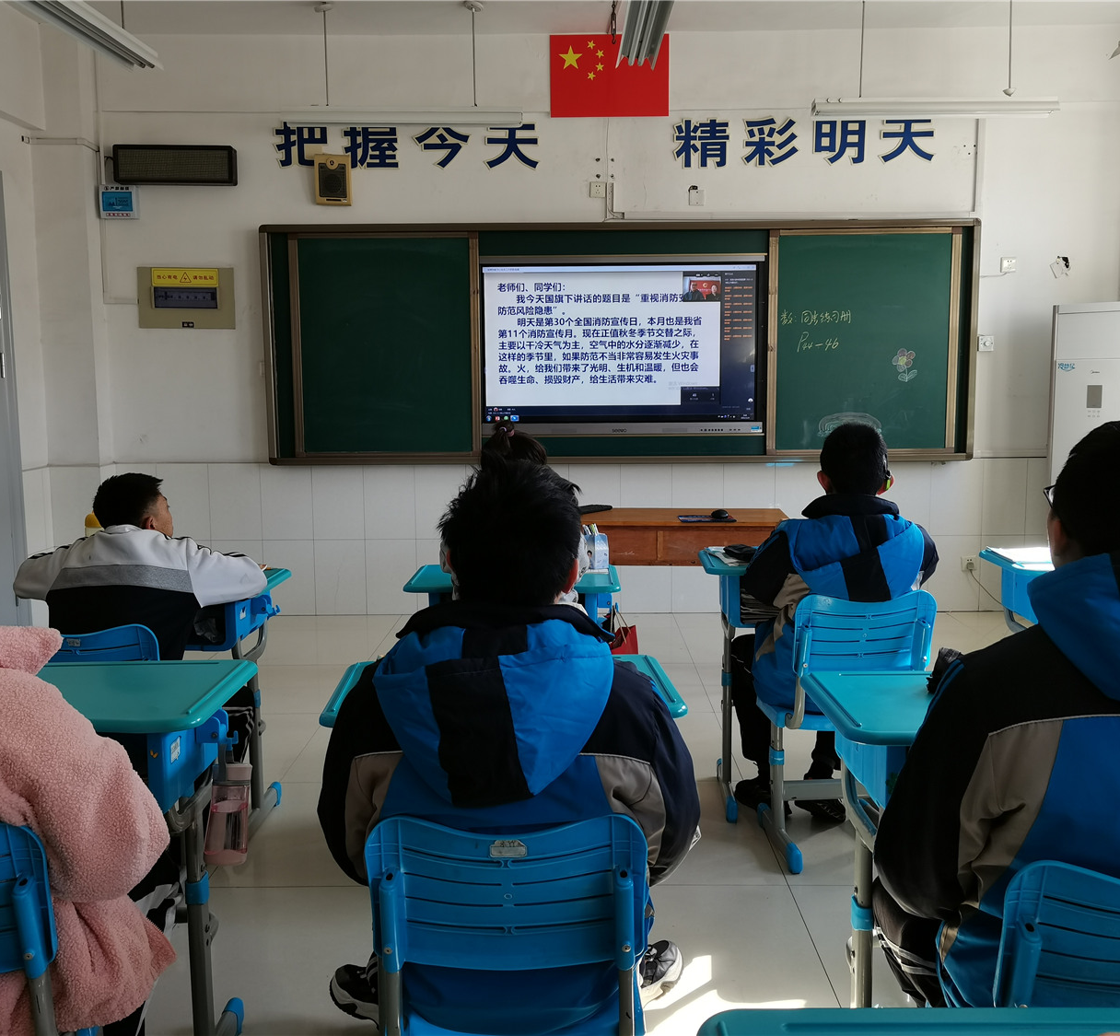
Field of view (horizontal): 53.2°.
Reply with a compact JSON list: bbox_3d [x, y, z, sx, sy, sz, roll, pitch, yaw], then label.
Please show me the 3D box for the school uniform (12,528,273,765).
[{"bbox_3d":[-1.167,0.387,3.157,0.700,0.780,0.560,0,7,1],"label":"school uniform"}]

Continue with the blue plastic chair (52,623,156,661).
[{"bbox_3d":[-1.173,0.619,3.023,0.400,0.770,0.460,0,7,1],"label":"blue plastic chair"}]

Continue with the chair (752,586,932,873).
[{"bbox_3d":[0.834,0.573,3.283,0.410,0.800,0.480,0,7,1],"label":"chair"}]

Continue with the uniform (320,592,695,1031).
[{"bbox_3d":[-0.074,0.405,1.802,0.570,0.640,0.480,0,7,1],"label":"uniform"}]

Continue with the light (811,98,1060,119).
[{"bbox_3d":[1.885,-2.069,5.593,1.230,0.085,0.130,0,7,1],"label":"light"}]

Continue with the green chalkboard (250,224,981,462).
[{"bbox_3d":[0.337,-0.982,6.344,4.020,1.340,0.110,0,7,1],"label":"green chalkboard"}]

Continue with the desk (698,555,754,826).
[{"bbox_3d":[0.811,0.524,3.781,0.650,0.775,0.500,0,7,1],"label":"desk"}]

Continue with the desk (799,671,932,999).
[{"bbox_3d":[0.816,0.715,2.117,0.660,0.770,0.410,0,7,2],"label":"desk"}]

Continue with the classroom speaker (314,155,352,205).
[{"bbox_3d":[-1.261,-1.886,6.255,0.200,0.275,0.090,0,7,1],"label":"classroom speaker"}]

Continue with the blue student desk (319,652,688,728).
[{"bbox_3d":[-0.107,0.703,2.266,0.660,0.770,0.410,-1,7,-4],"label":"blue student desk"}]

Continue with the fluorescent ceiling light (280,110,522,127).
[{"bbox_3d":[-0.810,-2.066,5.759,1.250,0.100,0.140,0,7,1],"label":"fluorescent ceiling light"}]

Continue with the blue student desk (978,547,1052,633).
[{"bbox_3d":[1.791,0.521,3.768,0.650,0.775,0.490,0,7,1],"label":"blue student desk"}]

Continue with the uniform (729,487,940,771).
[{"bbox_3d":[0.825,0.380,3.421,0.550,0.960,0.700,0,7,1],"label":"uniform"}]

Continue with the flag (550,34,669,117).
[{"bbox_3d":[0.277,-2.460,6.219,0.660,0.440,0.015,0,7,1],"label":"flag"}]

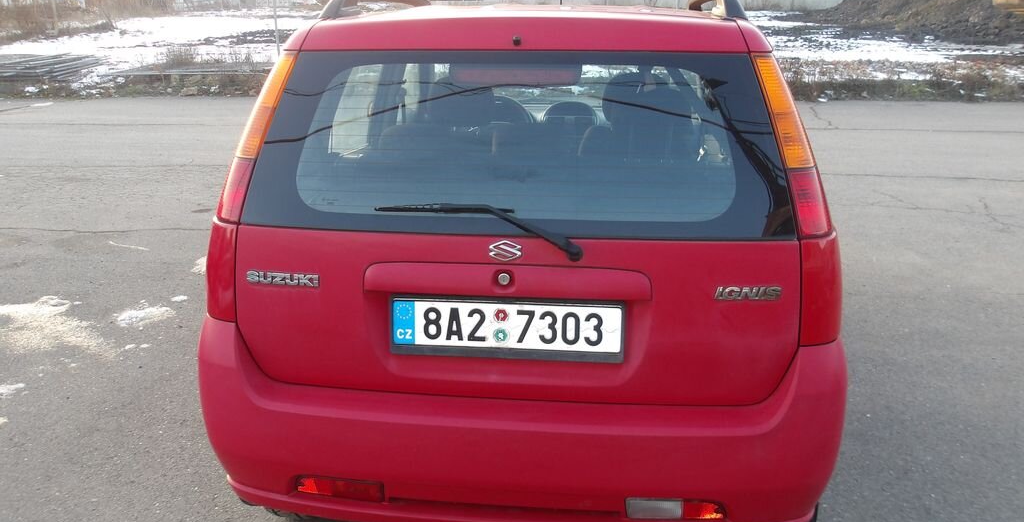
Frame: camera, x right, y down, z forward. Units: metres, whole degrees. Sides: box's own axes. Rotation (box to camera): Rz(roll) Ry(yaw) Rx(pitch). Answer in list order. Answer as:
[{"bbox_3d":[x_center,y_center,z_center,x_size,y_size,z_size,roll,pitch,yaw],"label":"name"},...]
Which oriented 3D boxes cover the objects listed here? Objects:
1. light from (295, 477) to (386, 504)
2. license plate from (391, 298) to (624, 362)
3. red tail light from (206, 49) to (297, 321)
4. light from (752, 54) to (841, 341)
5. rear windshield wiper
[{"bbox_3d":[-0.391,0.509,1.824,0.218,0.060,0.060,4,18,12],"label":"light"},{"bbox_3d":[-0.013,0.148,1.788,0.530,0.127,0.020,2,11,6],"label":"license plate"},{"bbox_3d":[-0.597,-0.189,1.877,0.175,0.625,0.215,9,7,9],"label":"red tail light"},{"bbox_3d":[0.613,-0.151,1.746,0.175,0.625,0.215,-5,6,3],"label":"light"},{"bbox_3d":[-0.068,-0.060,1.669,0.435,0.120,0.070,2,10,6],"label":"rear windshield wiper"}]

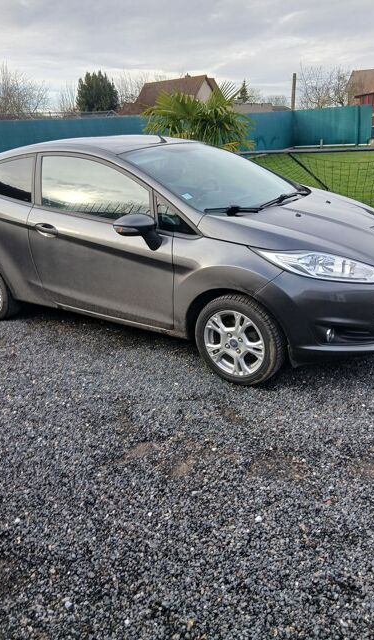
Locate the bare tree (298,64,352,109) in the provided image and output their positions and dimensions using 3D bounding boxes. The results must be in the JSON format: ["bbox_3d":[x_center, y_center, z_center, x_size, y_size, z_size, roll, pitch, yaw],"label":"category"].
[{"bbox_3d":[8.524,-13.309,30.373,3.600,5.044,3.500,-2,21,0],"label":"bare tree"}]

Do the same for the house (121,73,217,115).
[{"bbox_3d":[-1.661,-20.568,47.772,8.600,6.687,7.200,14,27,36],"label":"house"}]

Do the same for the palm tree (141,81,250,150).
[{"bbox_3d":[0.244,-3.747,10.351,2.300,2.462,2.300,-2,21,0],"label":"palm tree"}]

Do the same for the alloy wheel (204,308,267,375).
[{"bbox_3d":[0.334,0.122,3.044,0.427,0.427,0.160,11,25,31],"label":"alloy wheel"}]

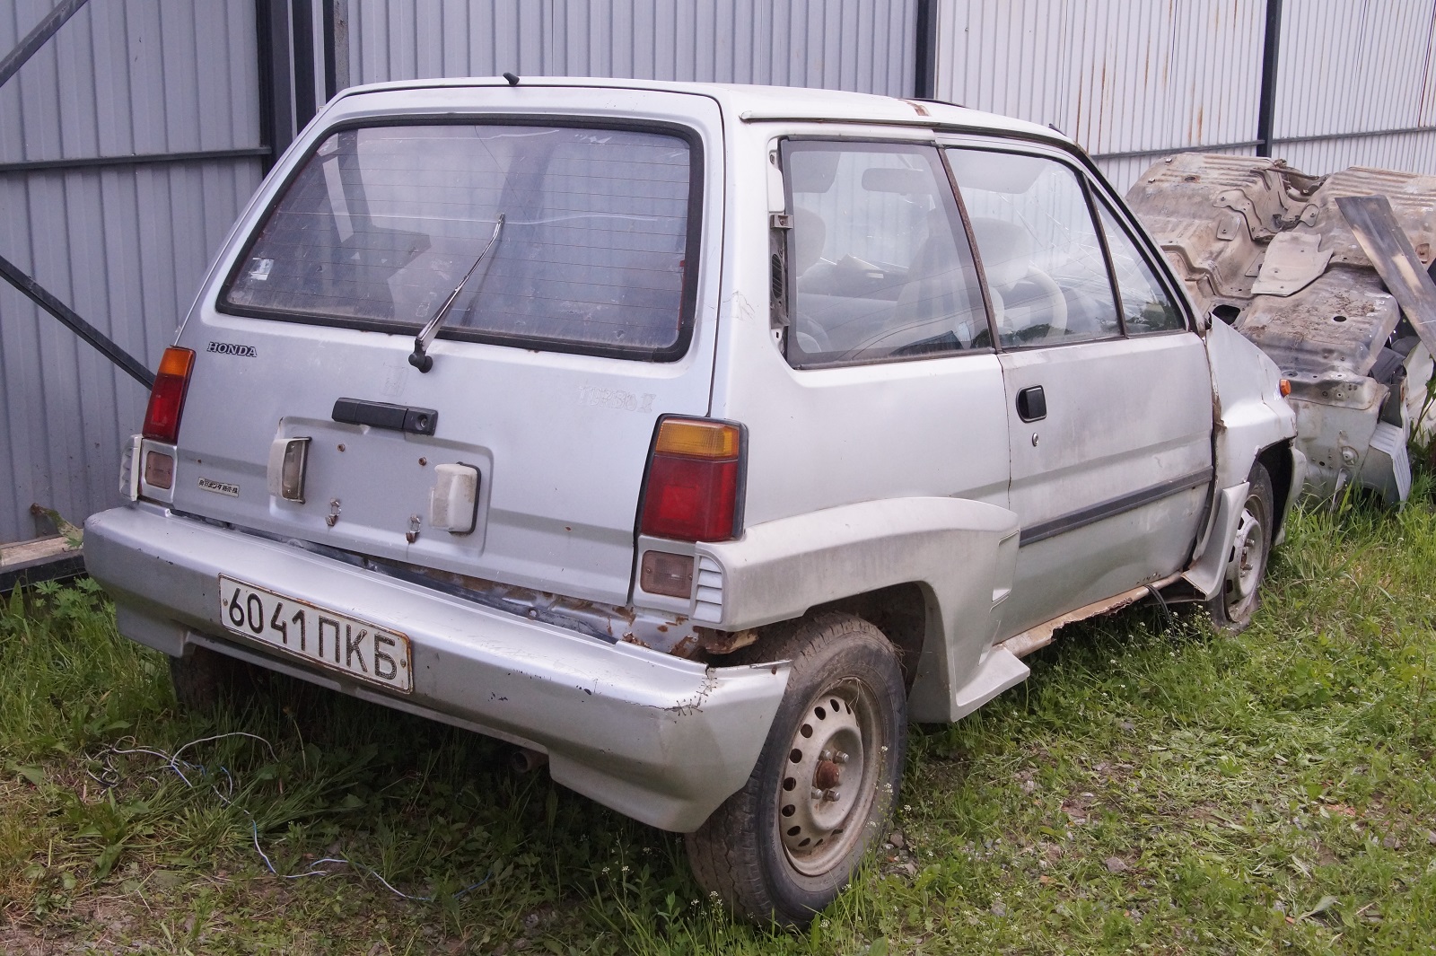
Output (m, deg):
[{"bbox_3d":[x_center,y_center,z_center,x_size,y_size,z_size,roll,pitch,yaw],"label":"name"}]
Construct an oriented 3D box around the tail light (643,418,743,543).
[{"bbox_3d":[-0.035,0.002,2.699,0.160,0.196,0.088,9,5,34],"label":"tail light"}]

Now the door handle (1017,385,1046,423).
[{"bbox_3d":[0.659,-0.156,3.527,0.030,0.075,0.145,2,8,35],"label":"door handle"}]

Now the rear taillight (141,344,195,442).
[{"bbox_3d":[-1.123,-0.174,3.433,0.160,0.196,0.088,9,5,34],"label":"rear taillight"}]

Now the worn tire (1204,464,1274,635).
[{"bbox_3d":[1.448,0.202,4.826,0.180,0.530,0.570,9,12,34],"label":"worn tire"}]

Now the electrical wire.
[{"bbox_3d":[-0.952,0.680,3.449,0.380,0.080,1.190,-10,16,-43],"label":"electrical wire"}]

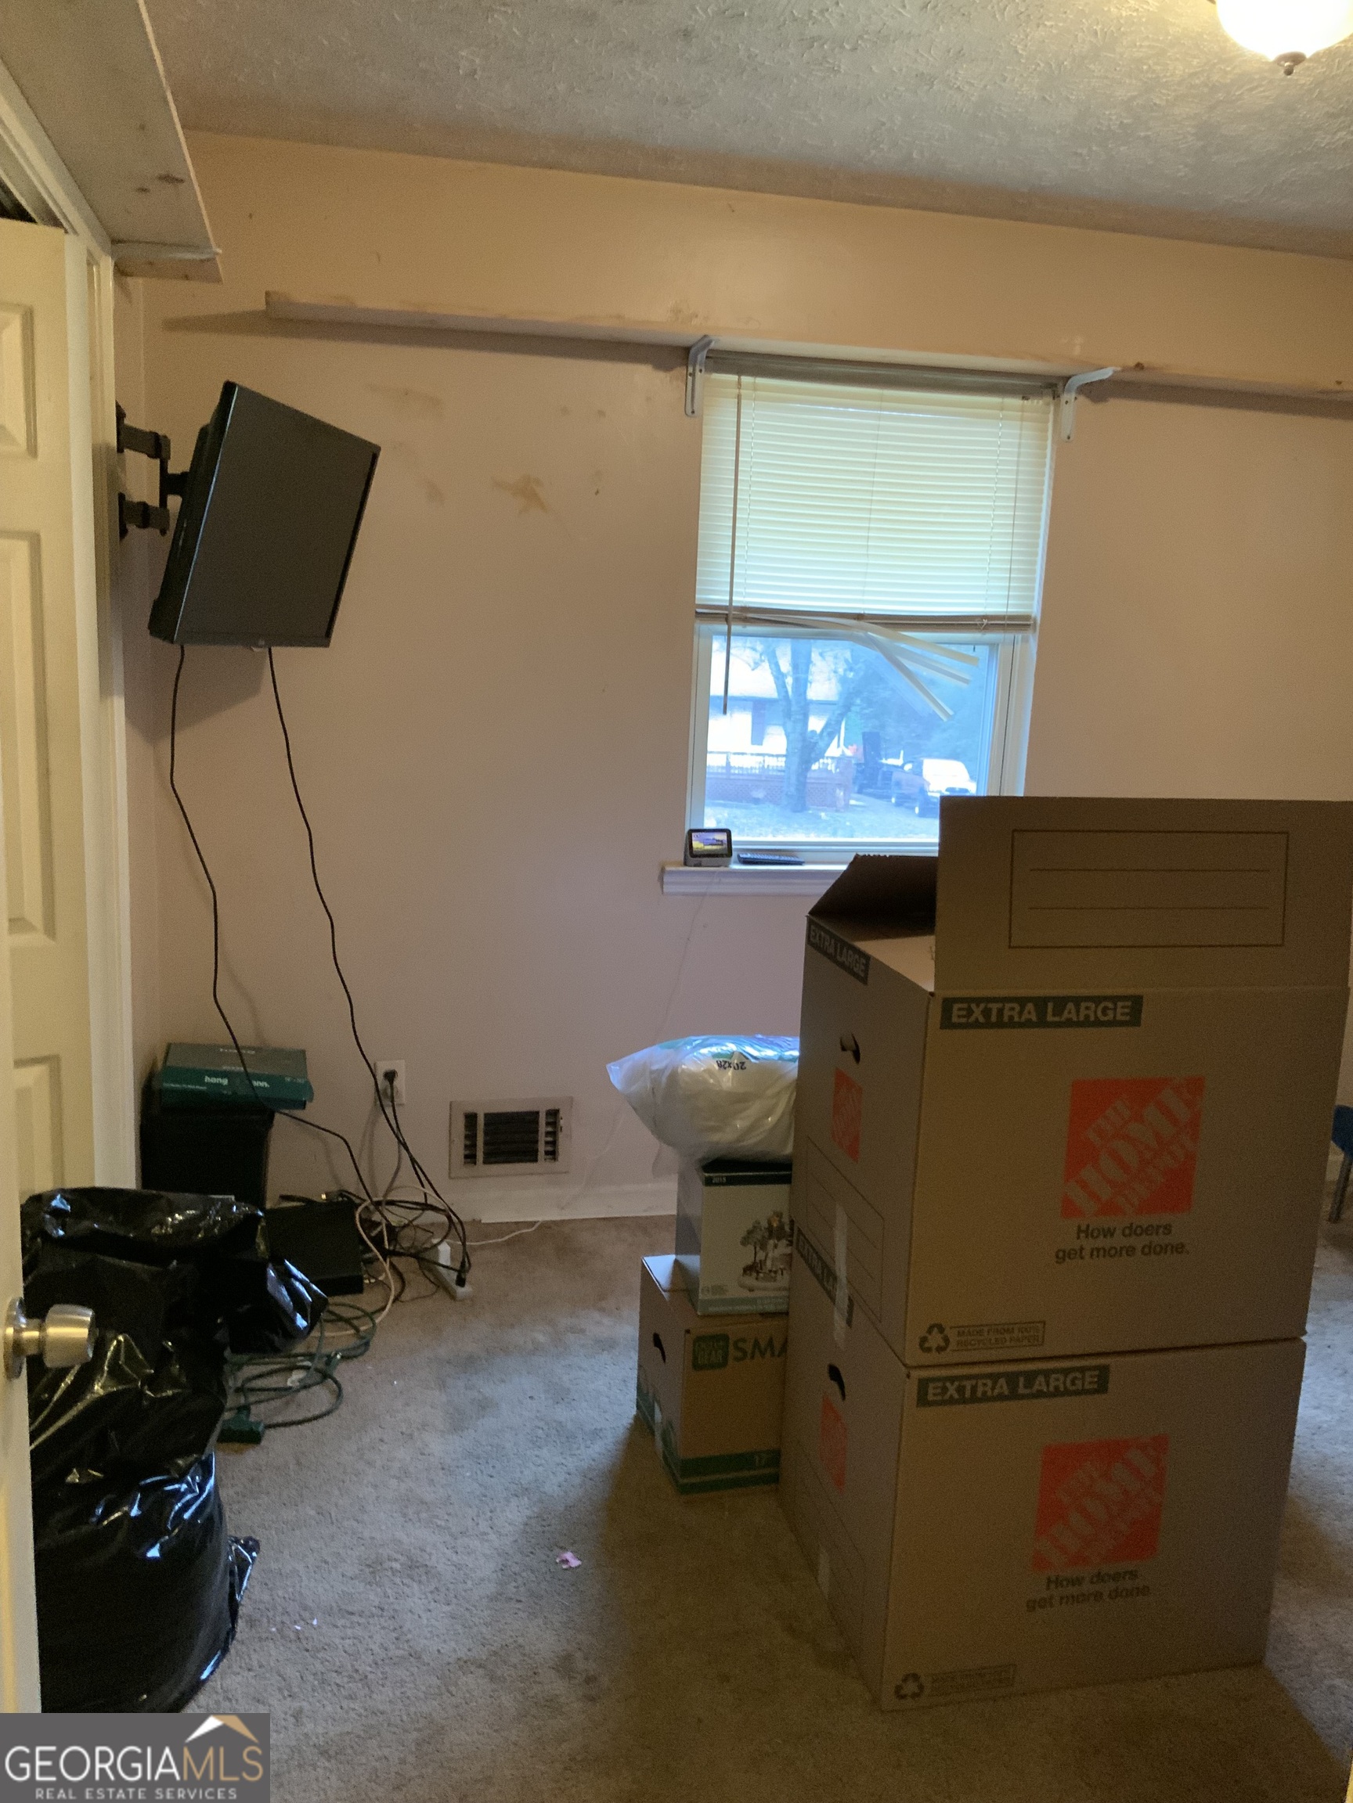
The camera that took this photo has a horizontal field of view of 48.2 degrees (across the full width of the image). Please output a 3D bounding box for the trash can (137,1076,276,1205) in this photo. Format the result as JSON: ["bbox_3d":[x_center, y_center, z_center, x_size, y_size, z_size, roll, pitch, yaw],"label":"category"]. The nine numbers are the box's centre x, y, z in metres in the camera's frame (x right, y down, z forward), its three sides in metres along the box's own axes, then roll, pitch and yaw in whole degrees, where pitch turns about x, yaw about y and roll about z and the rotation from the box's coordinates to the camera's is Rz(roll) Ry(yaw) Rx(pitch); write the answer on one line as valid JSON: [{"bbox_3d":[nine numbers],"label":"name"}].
[{"bbox_3d":[-1.011,0.625,3.306,0.265,0.480,0.370,0,10,-13],"label":"trash can"}]

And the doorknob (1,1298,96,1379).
[{"bbox_3d":[-0.496,0.346,1.200,0.064,0.063,0.063,1,11,-9],"label":"doorknob"}]

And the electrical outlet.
[{"bbox_3d":[-0.687,0.439,3.635,0.070,0.115,0.010,0,11,-13],"label":"electrical outlet"}]

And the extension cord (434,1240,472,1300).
[{"bbox_3d":[-0.524,0.838,3.464,0.050,0.045,0.265,-2,11,-25],"label":"extension cord"}]

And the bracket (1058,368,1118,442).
[{"bbox_3d":[0.995,-1.205,3.663,0.036,0.160,0.180,0,10,-13],"label":"bracket"}]

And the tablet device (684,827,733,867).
[{"bbox_3d":[0.072,-0.129,3.710,0.112,0.085,0.075,0,11,-13],"label":"tablet device"}]

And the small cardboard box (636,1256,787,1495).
[{"bbox_3d":[0.172,0.850,2.796,0.420,0.310,0.300,-1,11,-16],"label":"small cardboard box"}]

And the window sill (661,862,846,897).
[{"bbox_3d":[0.453,-0.056,3.811,1.010,0.065,0.095,0,11,-13],"label":"window sill"}]

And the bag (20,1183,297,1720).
[{"bbox_3d":[-0.858,0.760,2.162,0.490,0.630,0.510,0,11,-13],"label":"bag"}]

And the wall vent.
[{"bbox_3d":[-0.408,0.584,3.726,0.299,0.198,0.020,0,11,-13],"label":"wall vent"}]

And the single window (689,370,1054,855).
[{"bbox_3d":[0.473,-0.683,3.769,0.895,1.145,0.100,0,10,-13],"label":"single window"}]

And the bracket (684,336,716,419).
[{"bbox_3d":[0.064,-1.197,3.455,0.036,0.160,0.165,0,10,-13],"label":"bracket"}]

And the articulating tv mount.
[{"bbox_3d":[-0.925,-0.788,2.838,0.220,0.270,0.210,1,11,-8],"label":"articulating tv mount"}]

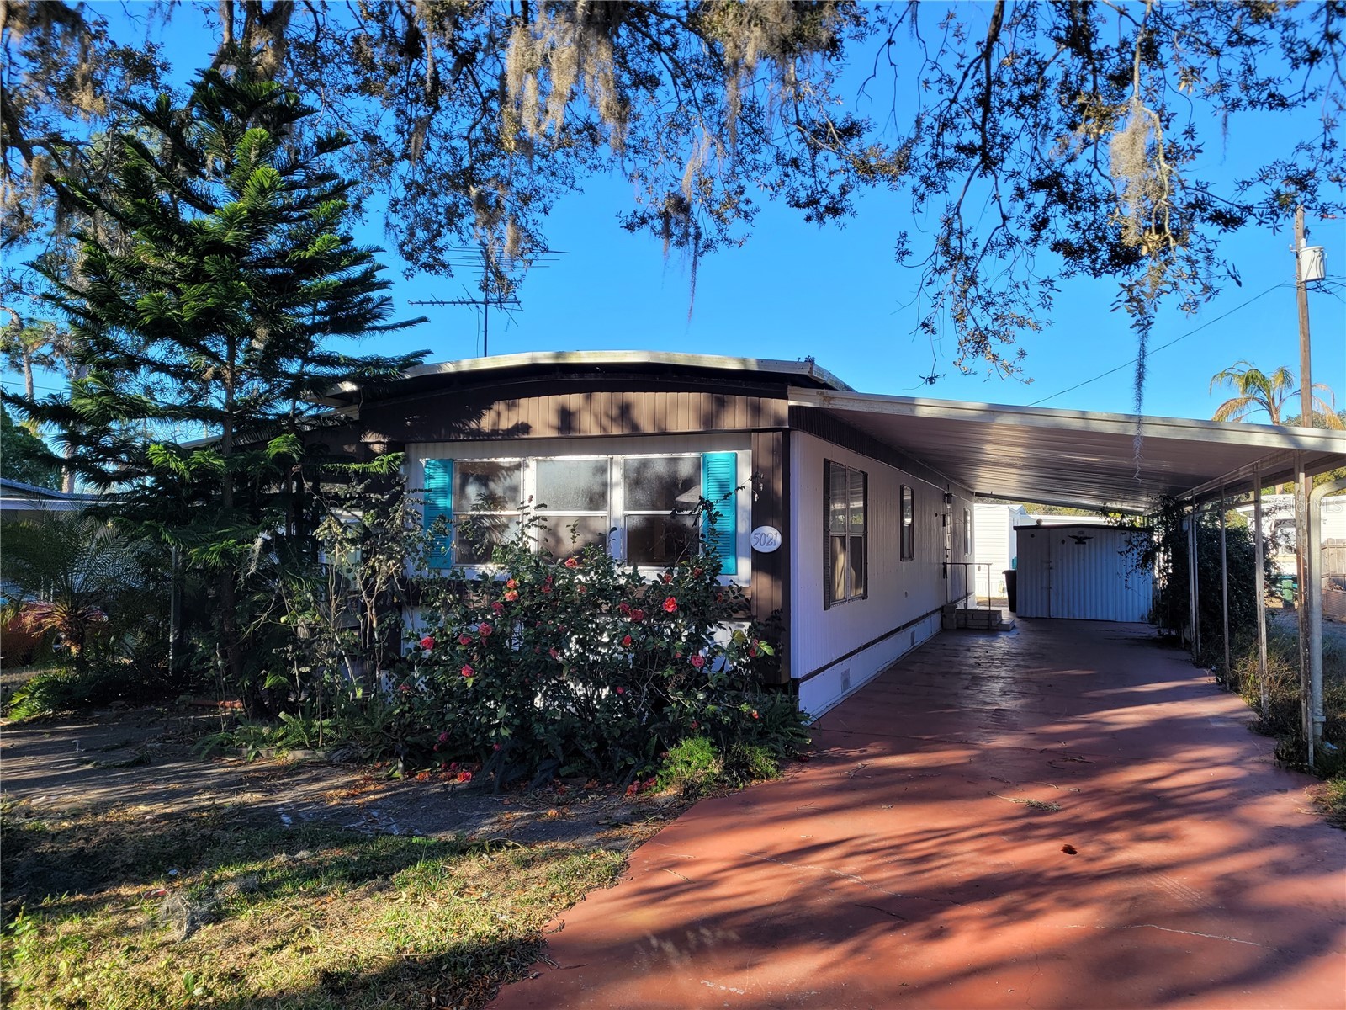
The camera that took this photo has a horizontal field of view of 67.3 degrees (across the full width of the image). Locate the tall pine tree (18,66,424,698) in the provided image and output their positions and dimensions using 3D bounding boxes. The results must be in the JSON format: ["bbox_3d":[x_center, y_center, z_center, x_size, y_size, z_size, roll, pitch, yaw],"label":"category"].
[{"bbox_3d":[-4.223,-1.130,9.704,3.850,6.050,3.700,-1,-2,21],"label":"tall pine tree"}]

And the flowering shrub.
[{"bbox_3d":[-0.533,0.929,7.531,2.950,1.800,1.800,-1,-2,21],"label":"flowering shrub"}]

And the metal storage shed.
[{"bbox_3d":[8.589,1.367,21.156,2.600,1.900,2.200,-1,-2,21],"label":"metal storage shed"}]

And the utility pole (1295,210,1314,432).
[{"bbox_3d":[15.461,-2.421,24.768,0.290,9.750,0.290,-1,-2,21],"label":"utility pole"}]

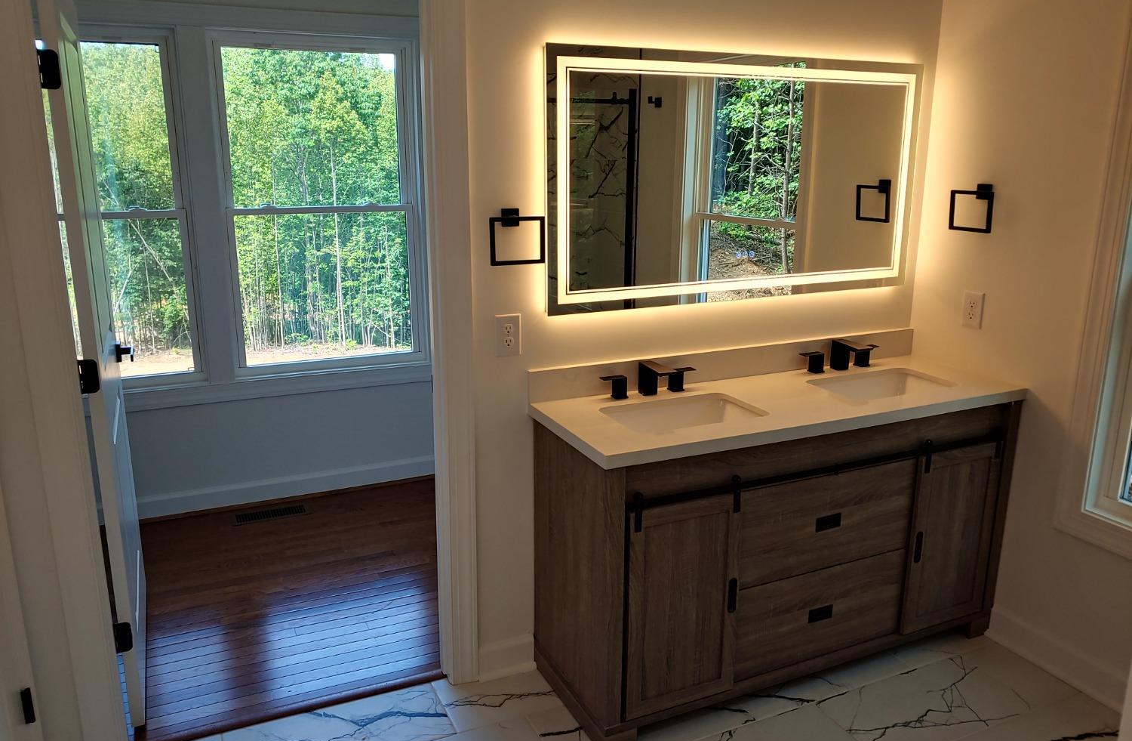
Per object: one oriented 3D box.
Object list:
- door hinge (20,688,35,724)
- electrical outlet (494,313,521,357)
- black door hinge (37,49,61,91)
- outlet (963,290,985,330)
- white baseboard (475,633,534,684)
[{"bbox_3d":[-1.307,0.814,1.985,0.018,0.090,0.024,-6,15,-24],"label":"door hinge"},{"bbox_3d":[-0.168,-0.100,2.405,0.079,0.124,0.008,-6,15,-24],"label":"electrical outlet"},{"bbox_3d":[-1.208,-0.704,1.913,0.045,0.089,0.018,-6,15,-24],"label":"black door hinge"},{"bbox_3d":[1.403,-0.207,2.823,0.008,0.124,0.079,-6,15,-24],"label":"outlet"},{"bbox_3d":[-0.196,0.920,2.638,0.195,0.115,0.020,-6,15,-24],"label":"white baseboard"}]

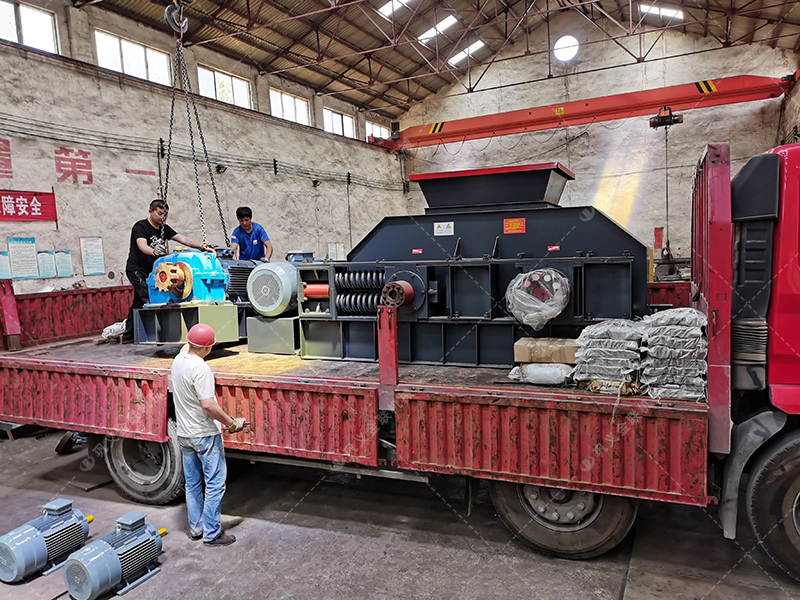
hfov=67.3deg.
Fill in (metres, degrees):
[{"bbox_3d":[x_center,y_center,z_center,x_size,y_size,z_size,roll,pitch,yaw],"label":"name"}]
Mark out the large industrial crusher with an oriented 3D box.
[{"bbox_3d":[0.649,-0.301,5.624,3.130,1.672,1.450,0,5,24],"label":"large industrial crusher"}]

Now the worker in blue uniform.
[{"bbox_3d":[-1.733,-0.317,7.266,0.560,1.600,0.550,-3,5,0],"label":"worker in blue uniform"}]

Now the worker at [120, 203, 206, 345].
[{"bbox_3d":[-2.759,-0.343,6.980,0.850,1.680,0.650,1,6,40],"label":"worker"}]

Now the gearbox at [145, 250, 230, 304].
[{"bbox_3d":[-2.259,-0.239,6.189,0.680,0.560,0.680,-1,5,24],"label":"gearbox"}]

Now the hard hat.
[{"bbox_3d":[-1.579,0.278,4.780,0.220,0.165,0.265,14,21,41],"label":"hard hat"}]

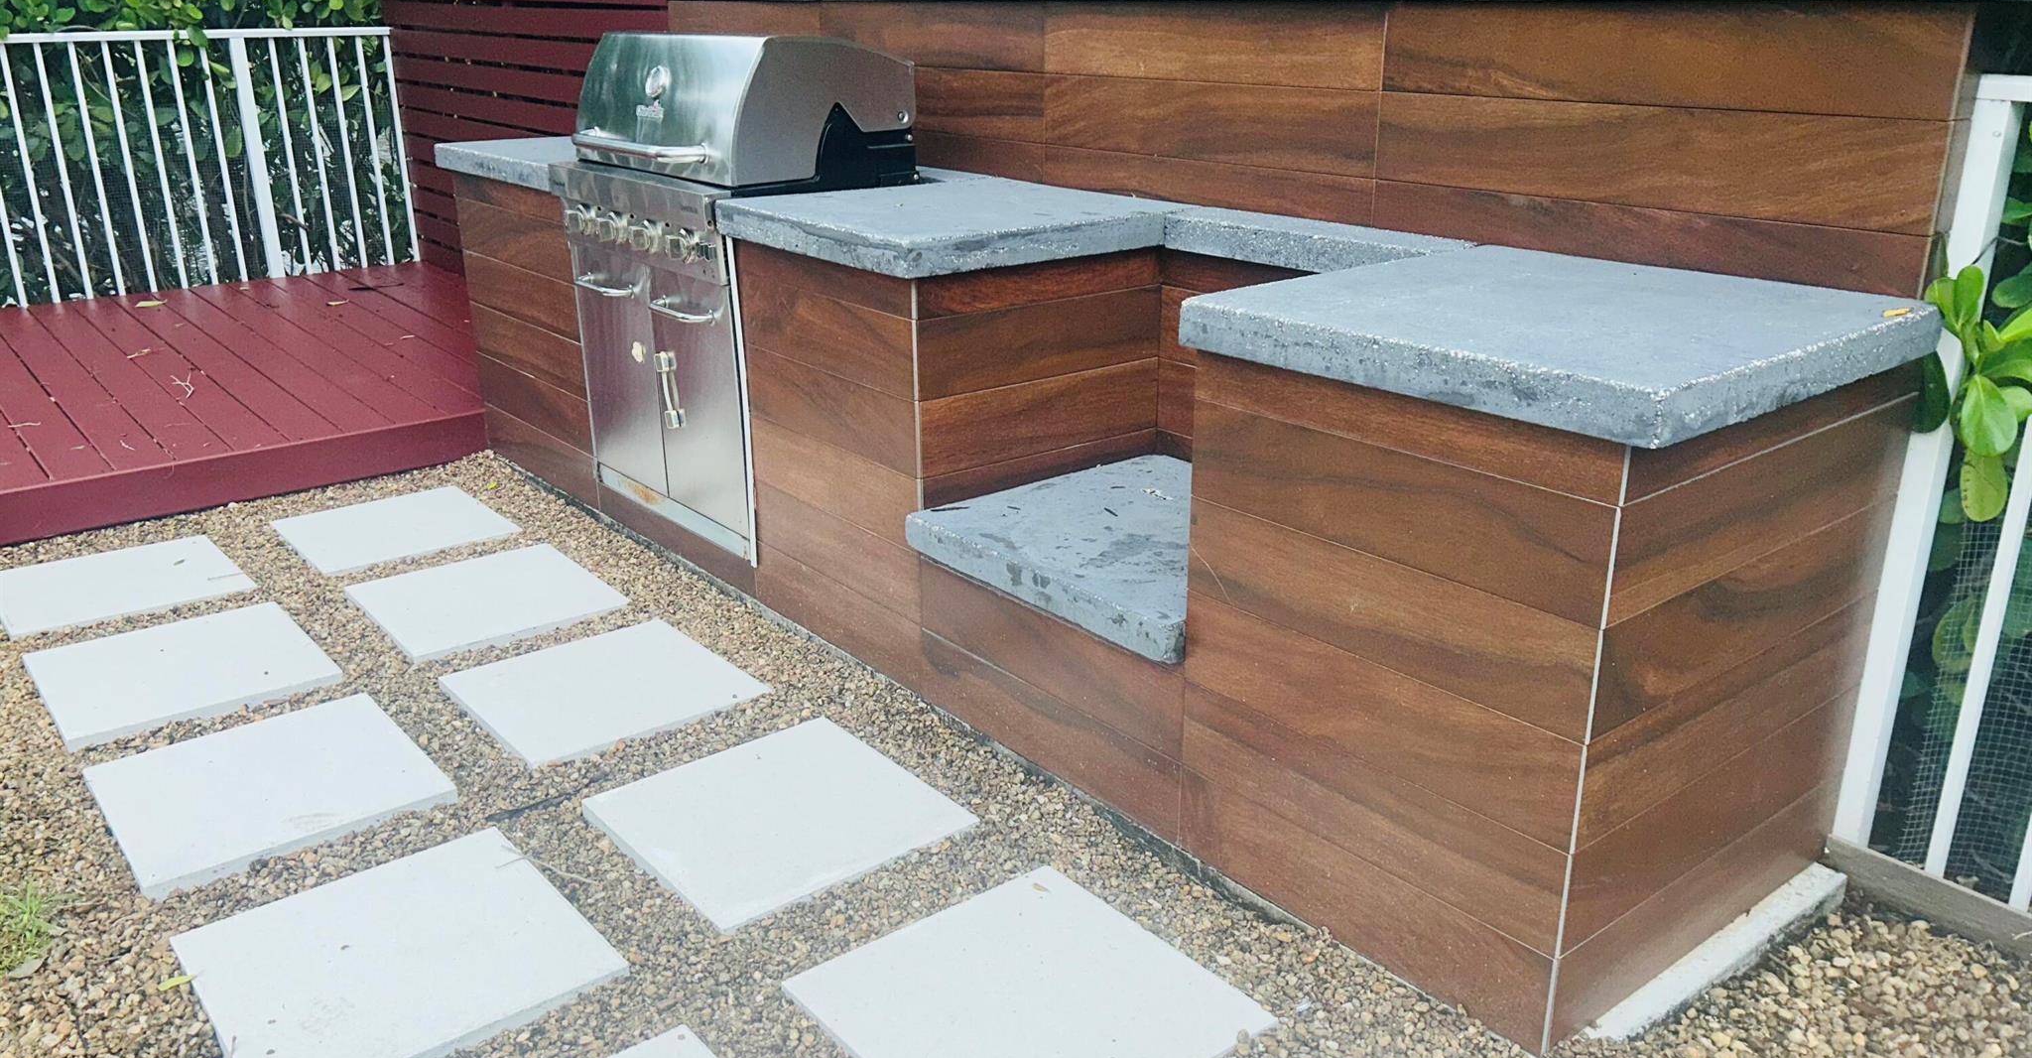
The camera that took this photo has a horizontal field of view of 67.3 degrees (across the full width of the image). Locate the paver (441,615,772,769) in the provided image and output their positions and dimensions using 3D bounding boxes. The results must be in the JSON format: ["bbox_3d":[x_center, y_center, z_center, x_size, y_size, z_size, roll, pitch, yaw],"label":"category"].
[{"bbox_3d":[-0.791,0.322,2.934,0.464,0.045,0.464,-15,24,-36],"label":"paver"}]

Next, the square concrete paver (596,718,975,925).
[{"bbox_3d":[-0.381,0.480,2.476,0.464,0.045,0.464,-15,24,-36],"label":"square concrete paver"}]

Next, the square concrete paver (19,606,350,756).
[{"bbox_3d":[-1.654,0.291,3.034,0.464,0.045,0.464,-15,24,-36],"label":"square concrete paver"}]

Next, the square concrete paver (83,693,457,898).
[{"bbox_3d":[-1.264,0.444,2.587,0.464,0.045,0.464,-15,24,-36],"label":"square concrete paver"}]

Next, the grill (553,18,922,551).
[{"bbox_3d":[-0.674,-0.583,3.561,0.568,1.094,0.839,-15,24,-36],"label":"grill"}]

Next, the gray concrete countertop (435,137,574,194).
[{"bbox_3d":[-1.085,-1.016,4.214,0.745,0.066,0.858,-15,24,-36],"label":"gray concrete countertop"}]

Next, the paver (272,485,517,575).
[{"bbox_3d":[-1.552,0.014,3.830,0.464,0.045,0.464,-15,24,-36],"label":"paver"}]

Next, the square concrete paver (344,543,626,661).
[{"bbox_3d":[-1.170,0.168,3.383,0.464,0.045,0.464,-15,24,-36],"label":"square concrete paver"}]

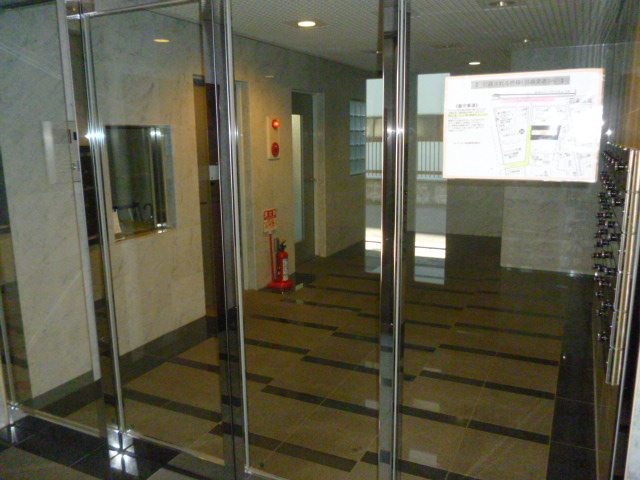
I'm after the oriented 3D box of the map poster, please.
[{"bbox_3d":[0.591,-0.335,1.548,0.436,0.313,0.015,5,12,26],"label":"map poster"}]

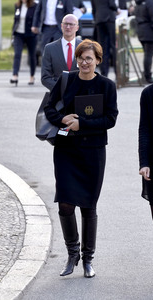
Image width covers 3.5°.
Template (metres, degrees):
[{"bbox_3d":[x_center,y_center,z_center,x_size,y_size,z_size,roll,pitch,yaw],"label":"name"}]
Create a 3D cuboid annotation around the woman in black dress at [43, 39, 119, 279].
[{"bbox_3d":[0.030,0.054,17.920,0.530,1.690,0.450,1,5,7],"label":"woman in black dress"}]

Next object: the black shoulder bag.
[{"bbox_3d":[-0.180,-0.305,17.950,0.180,0.530,0.360,-2,5,-21],"label":"black shoulder bag"}]

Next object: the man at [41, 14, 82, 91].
[{"bbox_3d":[-0.068,-0.357,22.850,0.550,1.760,0.360,0,5,-2],"label":"man"}]

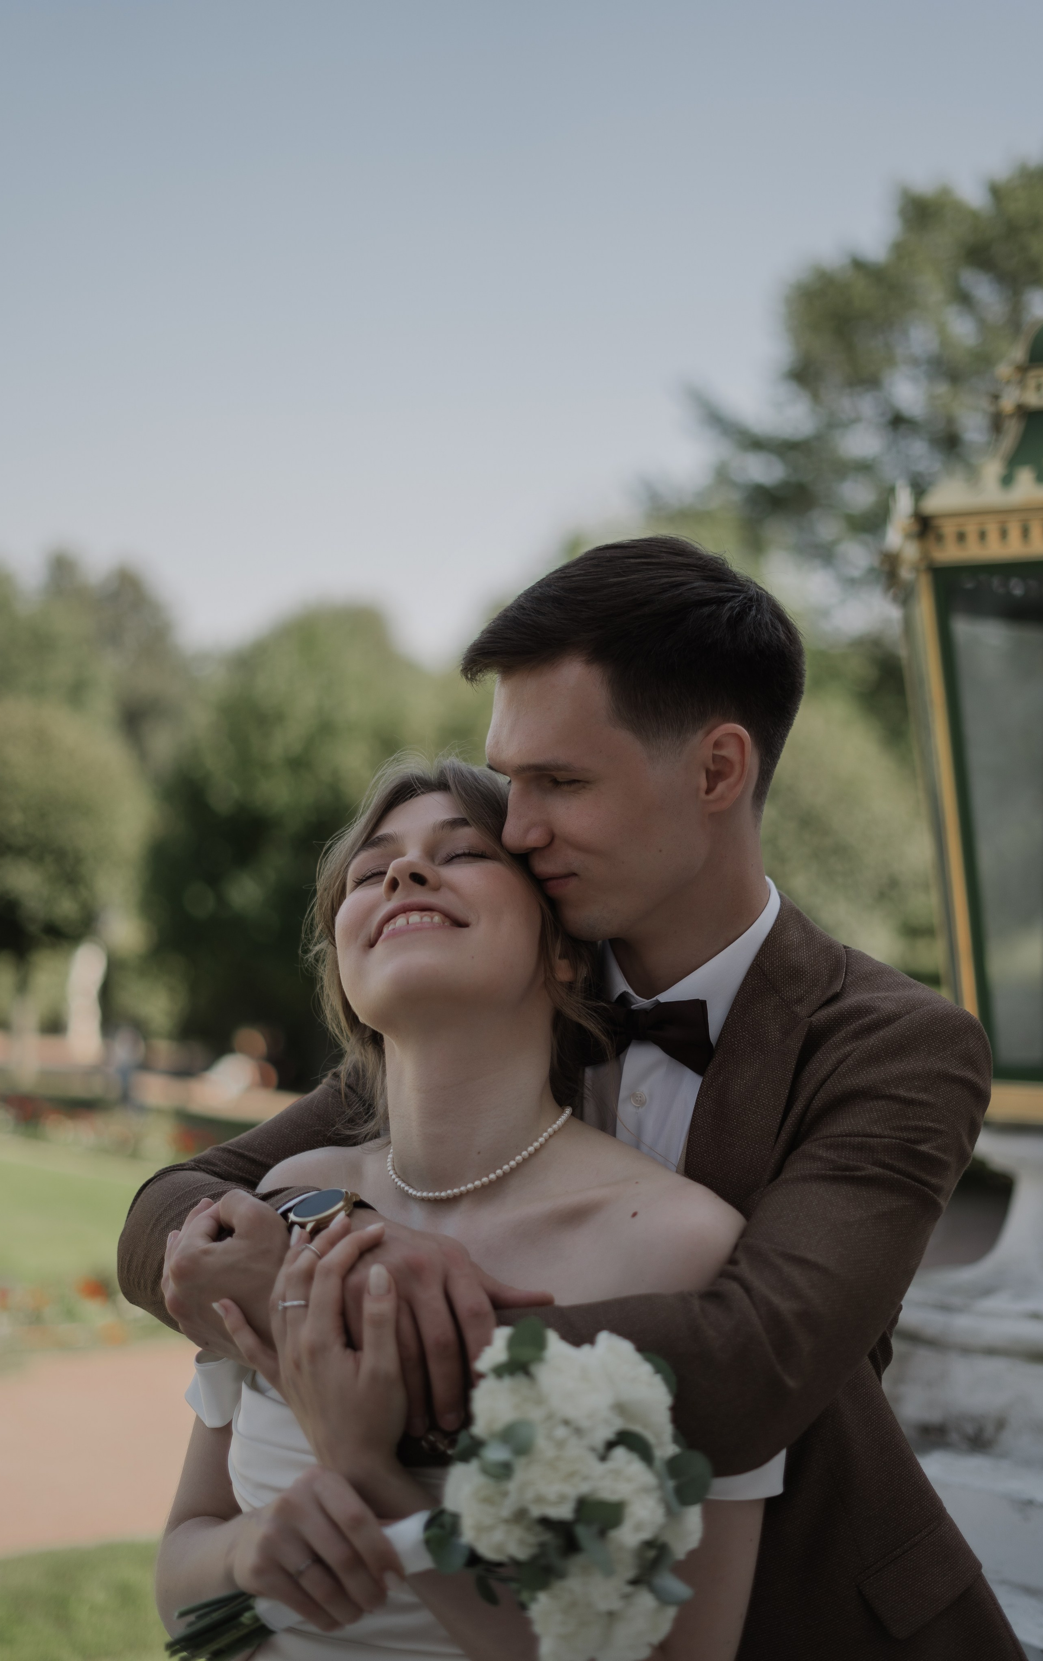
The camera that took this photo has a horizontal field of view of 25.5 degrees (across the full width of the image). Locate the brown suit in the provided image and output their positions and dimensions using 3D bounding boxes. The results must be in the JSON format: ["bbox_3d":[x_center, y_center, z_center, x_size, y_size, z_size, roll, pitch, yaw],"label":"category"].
[{"bbox_3d":[0.060,0.390,1.570,0.570,0.700,0.520,-2,-5,27],"label":"brown suit"}]

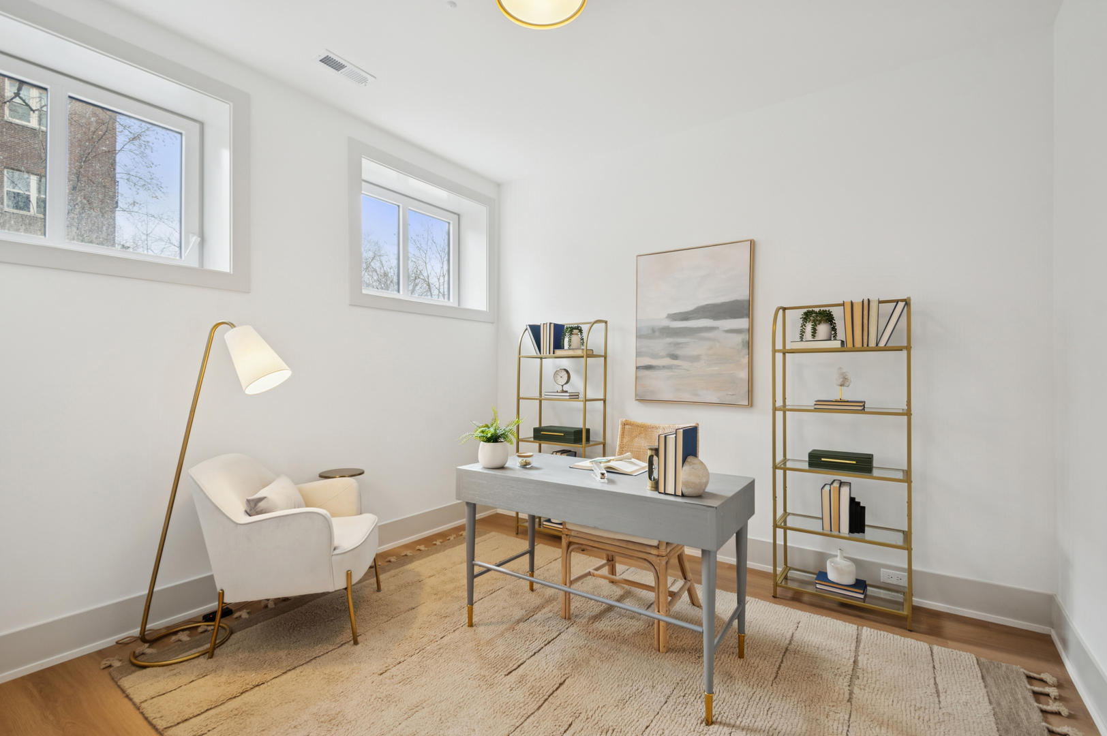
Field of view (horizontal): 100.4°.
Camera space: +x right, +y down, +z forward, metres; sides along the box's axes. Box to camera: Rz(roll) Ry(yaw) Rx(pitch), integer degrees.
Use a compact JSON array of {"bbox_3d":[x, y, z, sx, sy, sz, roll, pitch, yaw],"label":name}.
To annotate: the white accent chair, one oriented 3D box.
[{"bbox_3d":[-1.254,0.847,2.270,0.760,0.825,0.610,0,0,-10],"label":"white accent chair"}]

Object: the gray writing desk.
[{"bbox_3d":[0.207,0.875,2.123,1.220,0.780,0.550,0,0,35],"label":"gray writing desk"}]

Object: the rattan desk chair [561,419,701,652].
[{"bbox_3d":[0.426,0.786,2.383,0.550,0.960,0.560,0,0,35],"label":"rattan desk chair"}]

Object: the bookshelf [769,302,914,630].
[{"bbox_3d":[1.554,0.451,2.498,0.617,1.640,0.284,0,0,36],"label":"bookshelf"}]

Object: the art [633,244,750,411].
[{"bbox_3d":[0.924,-0.282,3.098,0.777,1.042,0.045,0,0,33],"label":"art"}]

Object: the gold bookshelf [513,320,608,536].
[{"bbox_3d":[0.053,0.452,3.439,0.625,1.630,0.288,0,0,36],"label":"gold bookshelf"}]

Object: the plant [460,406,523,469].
[{"bbox_3d":[-0.302,0.337,2.287,0.260,0.300,0.250,0,0,0],"label":"plant"}]

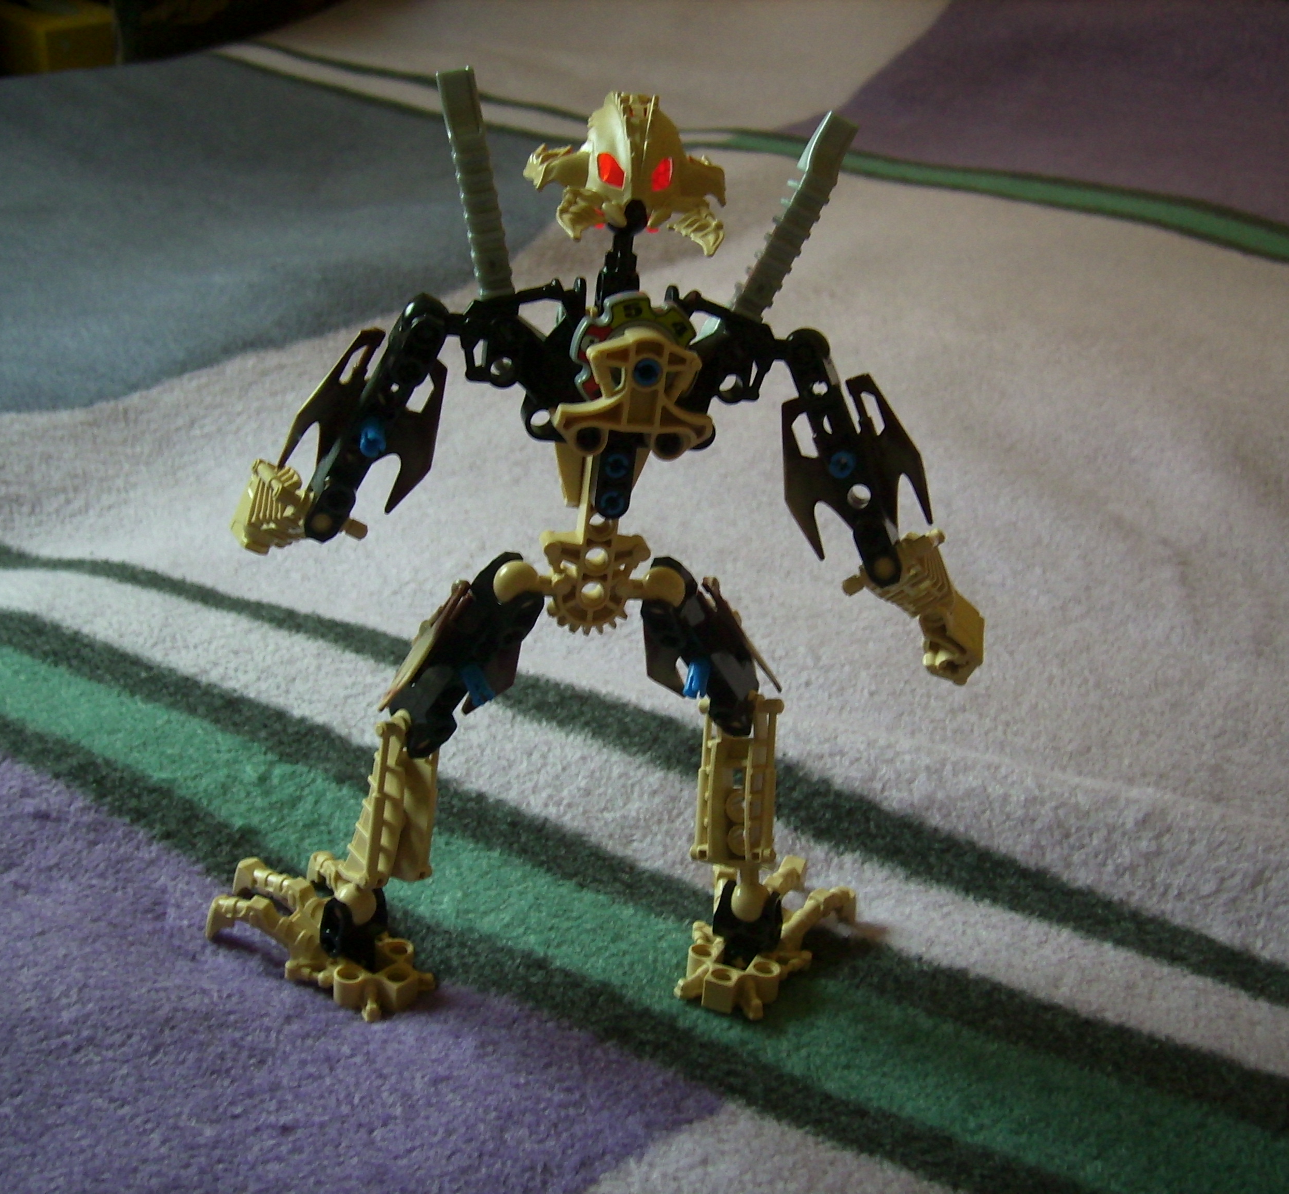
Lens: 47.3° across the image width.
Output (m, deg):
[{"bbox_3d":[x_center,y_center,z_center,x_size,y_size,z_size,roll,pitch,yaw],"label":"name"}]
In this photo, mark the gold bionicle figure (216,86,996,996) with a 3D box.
[{"bbox_3d":[-0.013,-0.001,0.333,0.173,0.215,0.080,-2,26,-17],"label":"gold bionicle figure"}]

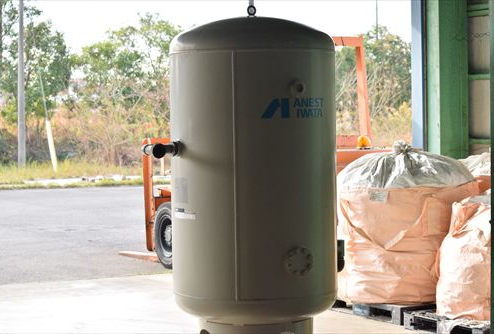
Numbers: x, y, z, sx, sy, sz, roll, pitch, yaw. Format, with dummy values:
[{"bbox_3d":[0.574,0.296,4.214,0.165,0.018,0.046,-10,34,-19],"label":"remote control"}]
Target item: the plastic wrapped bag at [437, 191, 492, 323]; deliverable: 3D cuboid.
[{"bbox_3d":[1.940,0.616,8.674,1.050,1.050,1.050,-2,3,-33],"label":"plastic wrapped bag"}]

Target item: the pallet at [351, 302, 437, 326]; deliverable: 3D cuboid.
[{"bbox_3d":[1.365,1.152,9.717,1.040,0.138,1.040,-2,3,-33],"label":"pallet"}]

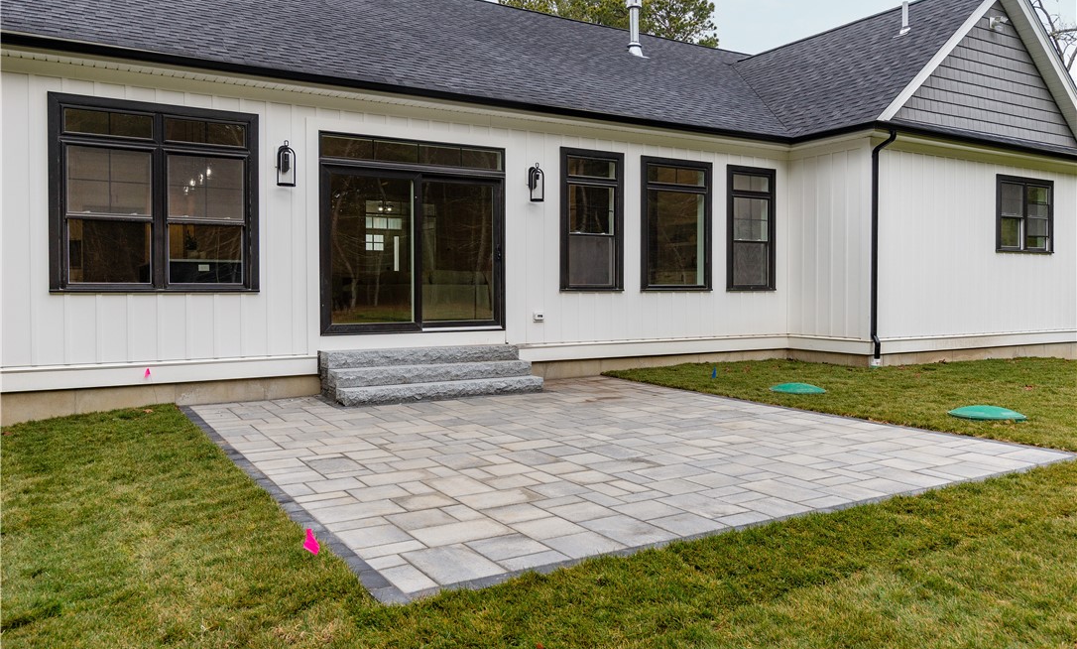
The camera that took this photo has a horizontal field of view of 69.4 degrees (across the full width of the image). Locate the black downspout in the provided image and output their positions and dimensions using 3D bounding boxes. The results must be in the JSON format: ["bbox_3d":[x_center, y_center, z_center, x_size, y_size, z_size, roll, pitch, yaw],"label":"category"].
[{"bbox_3d":[5.170,-1.154,11.668,0.085,3.486,0.332,-2,3,-32],"label":"black downspout"}]

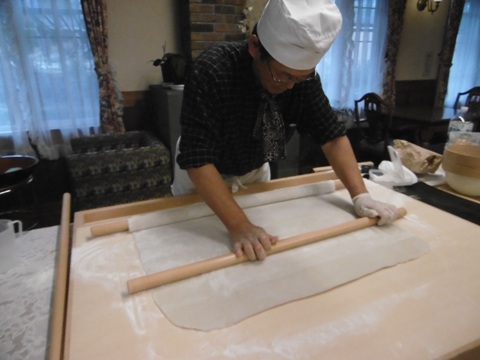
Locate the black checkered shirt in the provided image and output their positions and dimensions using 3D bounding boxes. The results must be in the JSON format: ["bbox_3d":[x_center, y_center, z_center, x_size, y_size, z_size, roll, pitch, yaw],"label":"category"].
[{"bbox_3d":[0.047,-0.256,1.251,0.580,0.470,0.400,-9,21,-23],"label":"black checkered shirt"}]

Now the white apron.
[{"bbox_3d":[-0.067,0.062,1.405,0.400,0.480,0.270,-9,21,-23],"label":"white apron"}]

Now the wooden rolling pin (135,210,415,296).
[{"bbox_3d":[0.151,0.179,0.945,0.900,0.031,0.031,-10,21,-24],"label":"wooden rolling pin"}]

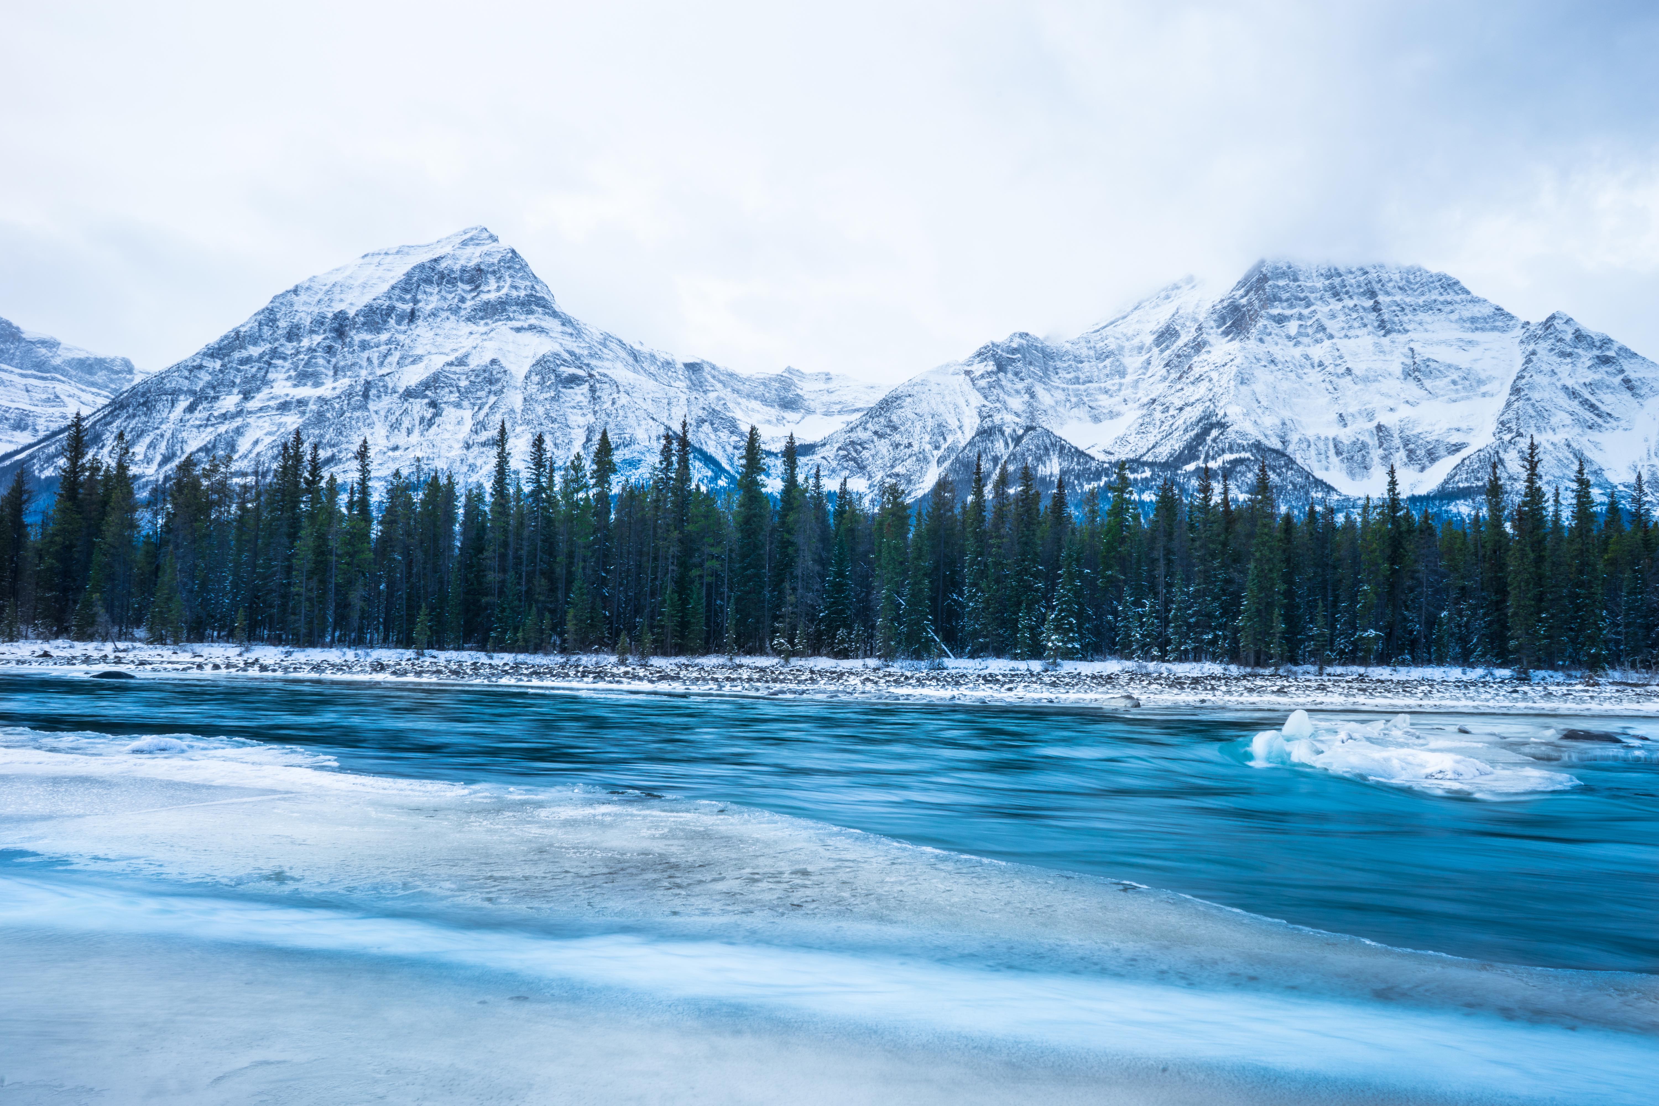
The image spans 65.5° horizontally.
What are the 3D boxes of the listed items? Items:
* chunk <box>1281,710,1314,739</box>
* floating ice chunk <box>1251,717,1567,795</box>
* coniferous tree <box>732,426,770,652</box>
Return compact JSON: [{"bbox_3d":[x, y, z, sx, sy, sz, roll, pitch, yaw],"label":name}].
[{"bbox_3d":[12.692,4.660,35.000,0.850,0.750,0.700,0,-4,21],"label":"chunk"},{"bbox_3d":[13.900,4.740,30.800,6.800,1.150,6.800,-1,-4,24],"label":"floating ice chunk"},{"bbox_3d":[-5.044,-0.917,83.000,2.700,14.600,2.700,1,-4,0],"label":"coniferous tree"}]

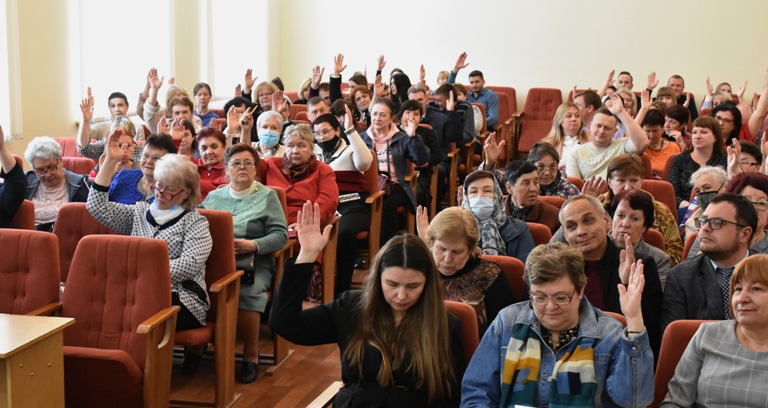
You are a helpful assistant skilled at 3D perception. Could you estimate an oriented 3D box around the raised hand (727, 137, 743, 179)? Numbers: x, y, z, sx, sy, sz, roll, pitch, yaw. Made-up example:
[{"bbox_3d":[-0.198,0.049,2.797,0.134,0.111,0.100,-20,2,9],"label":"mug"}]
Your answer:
[{"bbox_3d":[1.890,-0.248,6.900,0.085,0.190,0.070,7,10,21],"label":"raised hand"}]

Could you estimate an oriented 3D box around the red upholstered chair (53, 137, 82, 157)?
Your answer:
[{"bbox_3d":[-2.436,0.006,9.556,0.542,0.955,0.591,3,9,14],"label":"red upholstered chair"}]

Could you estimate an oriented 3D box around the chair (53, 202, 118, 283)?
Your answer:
[{"bbox_3d":[-1.576,0.504,6.462,0.542,0.955,0.571,3,9,14],"label":"chair"}]

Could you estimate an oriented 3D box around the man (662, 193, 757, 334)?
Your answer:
[{"bbox_3d":[1.296,0.618,4.942,0.570,1.280,0.750,3,9,14],"label":"man"}]

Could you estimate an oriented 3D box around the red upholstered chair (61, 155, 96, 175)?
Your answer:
[{"bbox_3d":[-2.274,0.173,8.662,0.570,0.930,0.620,3,9,14],"label":"red upholstered chair"}]

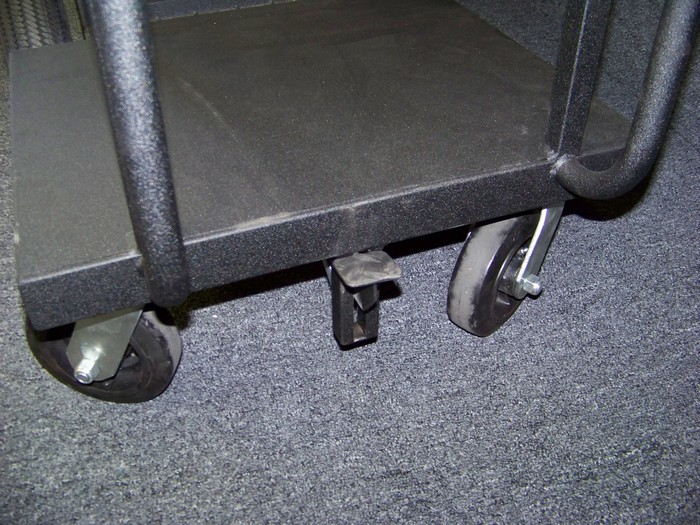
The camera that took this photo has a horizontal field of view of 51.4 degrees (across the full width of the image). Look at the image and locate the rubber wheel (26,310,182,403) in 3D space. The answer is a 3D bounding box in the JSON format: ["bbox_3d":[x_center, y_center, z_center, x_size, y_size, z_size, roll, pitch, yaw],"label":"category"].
[{"bbox_3d":[-0.233,0.068,0.694,0.167,0.180,0.090,5,39,9],"label":"rubber wheel"}]

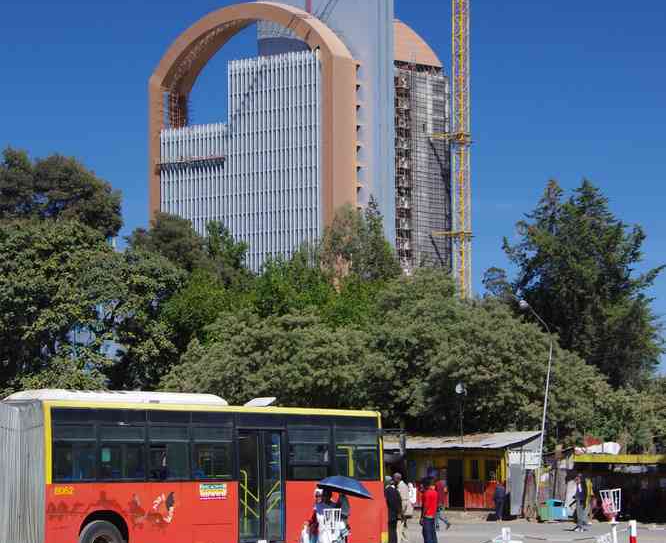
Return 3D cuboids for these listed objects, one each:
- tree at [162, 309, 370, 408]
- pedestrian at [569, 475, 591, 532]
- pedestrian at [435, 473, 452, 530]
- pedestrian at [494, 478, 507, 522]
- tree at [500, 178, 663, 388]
[{"bbox_3d":[-2.780,5.874,87.000,8.800,8.654,8.000,0,-5,0],"label":"tree"},{"bbox_3d":[7.364,6.935,62.300,0.520,1.745,0.420,-5,-7,40],"label":"pedestrian"},{"bbox_3d":[3.308,6.875,62.300,0.500,1.745,0.500,-1,-6,6],"label":"pedestrian"},{"bbox_3d":[6.168,8.436,76.500,0.480,1.654,0.360,-1,-6,6],"label":"pedestrian"},{"bbox_3d":[13.732,3.868,115.000,9.000,18.015,8.500,0,-5,0],"label":"tree"}]

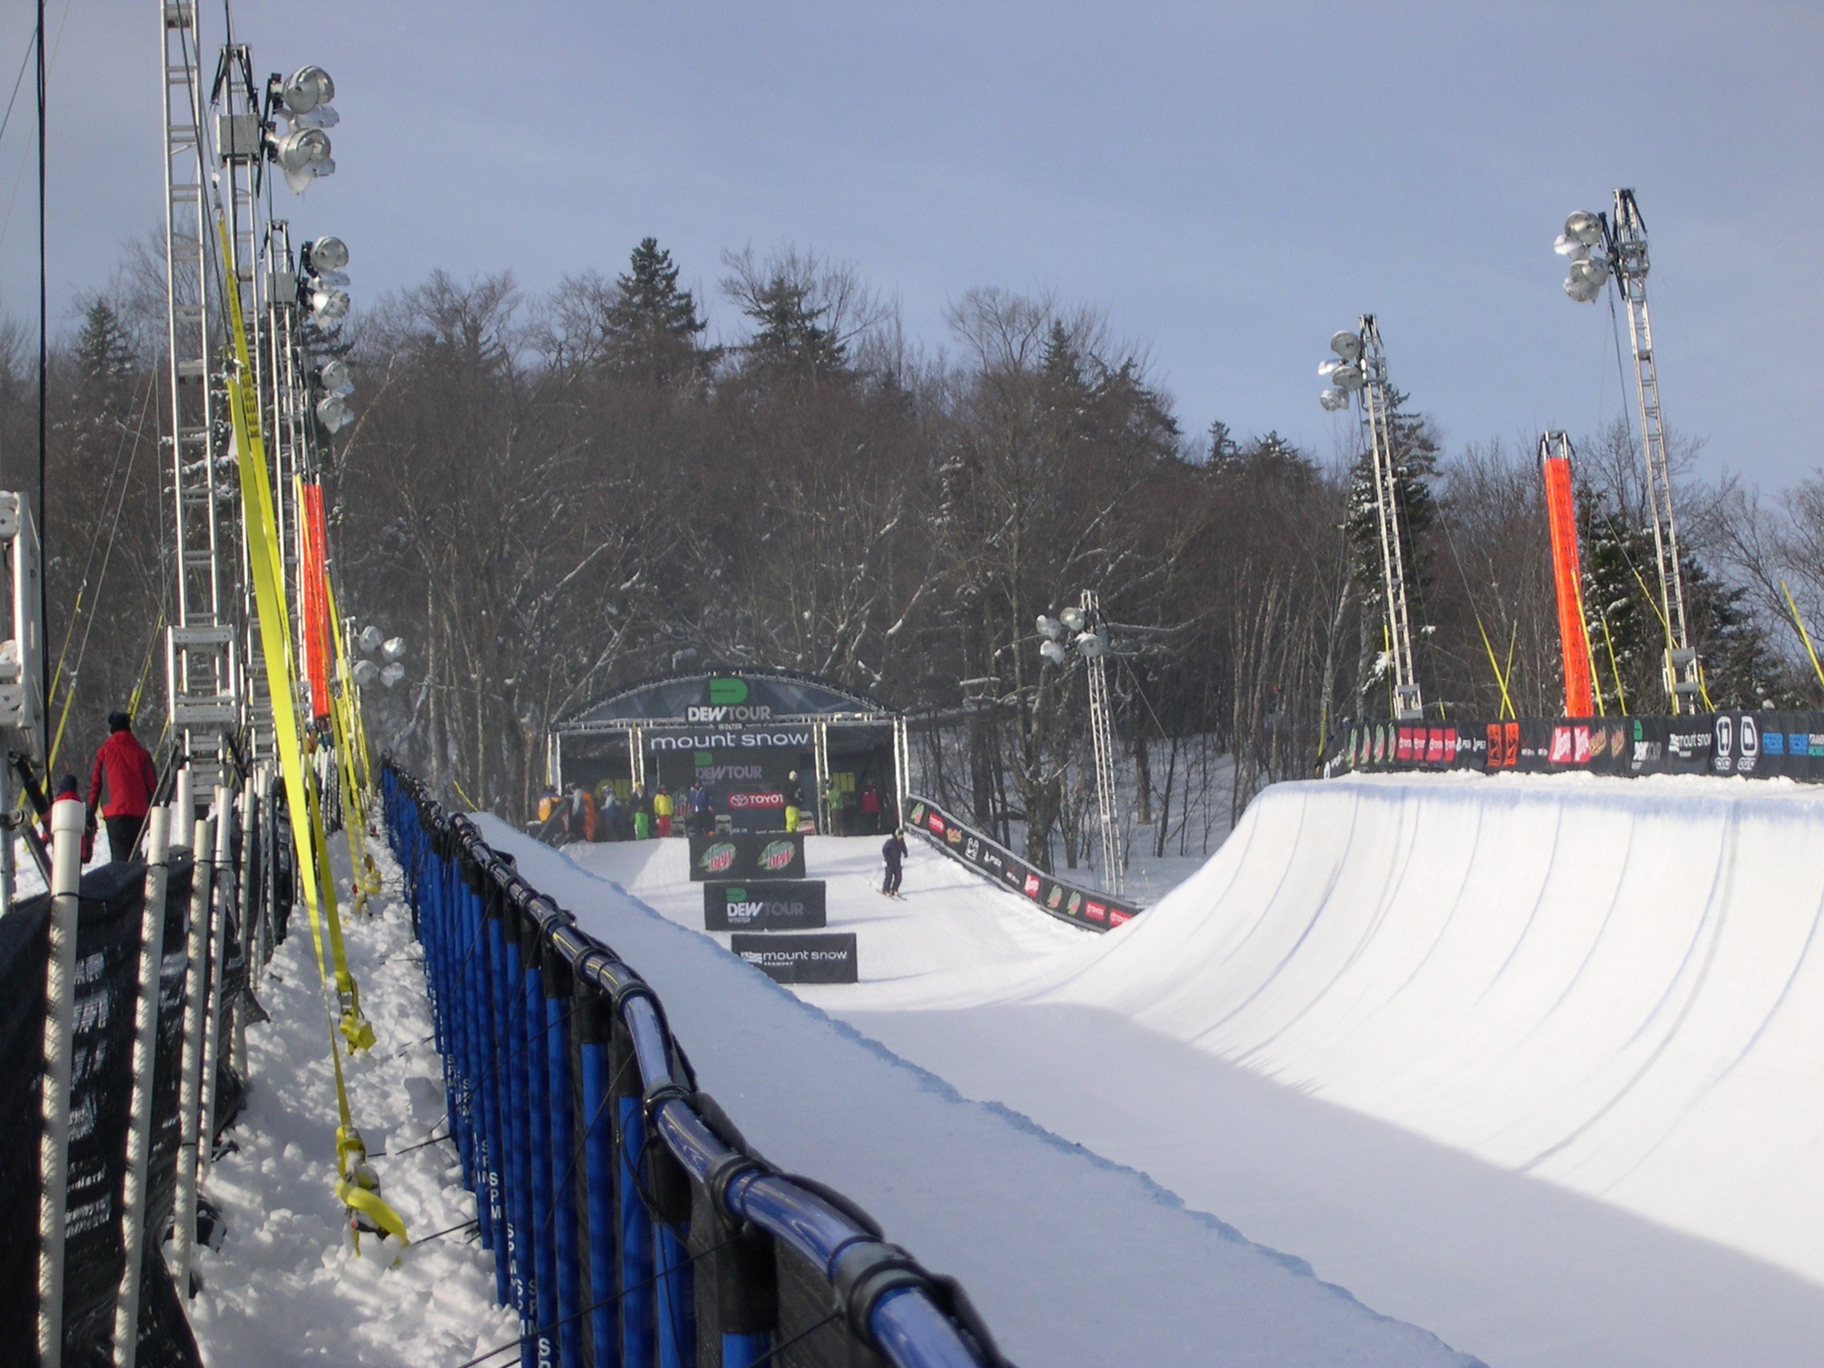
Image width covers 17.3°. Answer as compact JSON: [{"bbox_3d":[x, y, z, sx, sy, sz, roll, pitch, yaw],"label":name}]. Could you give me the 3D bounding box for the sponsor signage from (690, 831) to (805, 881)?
[{"bbox_3d":[-4.384,4.612,160.000,3.050,1.200,0.100,-3,-16,-5],"label":"sponsor signage"}]

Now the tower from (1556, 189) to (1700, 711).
[{"bbox_3d":[10.956,-3.076,91.000,1.500,9.300,1.500,-7,-16,10],"label":"tower"}]

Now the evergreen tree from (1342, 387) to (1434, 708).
[{"bbox_3d":[13.086,-2.479,162.000,3.000,11.500,3.000,-4,-15,0],"label":"evergreen tree"}]

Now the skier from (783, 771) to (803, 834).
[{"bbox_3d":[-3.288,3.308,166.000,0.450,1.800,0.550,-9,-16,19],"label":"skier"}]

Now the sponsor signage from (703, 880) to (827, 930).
[{"bbox_3d":[-3.623,5.479,149.000,3.000,1.210,0.060,-2,-5,-5],"label":"sponsor signage"}]

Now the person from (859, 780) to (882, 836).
[{"bbox_3d":[-1.135,3.425,165.000,0.600,1.750,0.400,-2,-17,-5],"label":"person"}]

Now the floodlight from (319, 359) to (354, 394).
[{"bbox_3d":[-10.734,-5.739,112.000,0.500,0.530,0.530,20,-25,-23],"label":"floodlight"}]

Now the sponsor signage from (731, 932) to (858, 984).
[{"bbox_3d":[-2.782,6.530,143.000,3.000,1.210,0.060,-2,-5,-5],"label":"sponsor signage"}]

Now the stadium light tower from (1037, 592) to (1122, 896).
[{"bbox_3d":[4.330,1.785,149.000,1.700,8.600,1.400,-2,-17,-5],"label":"stadium light tower"}]

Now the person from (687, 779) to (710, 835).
[{"bbox_3d":[-5.852,3.445,165.000,0.620,1.750,0.400,-2,-17,-5],"label":"person"}]

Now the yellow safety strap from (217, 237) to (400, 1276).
[{"bbox_3d":[-2.442,-0.378,23.000,0.200,0.200,13.680,-6,17,-7],"label":"yellow safety strap"}]

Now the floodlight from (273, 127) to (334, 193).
[{"bbox_3d":[-6.787,-5.841,67.000,0.550,0.650,0.600,20,-25,-23],"label":"floodlight"}]

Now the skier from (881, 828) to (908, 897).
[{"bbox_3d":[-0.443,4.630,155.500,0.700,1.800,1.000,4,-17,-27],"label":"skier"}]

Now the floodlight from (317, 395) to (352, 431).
[{"bbox_3d":[-12.039,-5.634,125.000,0.660,0.600,0.570,-7,-17,11],"label":"floodlight"}]

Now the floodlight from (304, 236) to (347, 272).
[{"bbox_3d":[-9.446,-6.938,97.000,0.650,0.590,0.570,-7,-17,11],"label":"floodlight"}]

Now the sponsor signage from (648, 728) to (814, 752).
[{"bbox_3d":[-4.960,1.517,164.000,4.500,0.580,0.080,-2,-17,-5],"label":"sponsor signage"}]

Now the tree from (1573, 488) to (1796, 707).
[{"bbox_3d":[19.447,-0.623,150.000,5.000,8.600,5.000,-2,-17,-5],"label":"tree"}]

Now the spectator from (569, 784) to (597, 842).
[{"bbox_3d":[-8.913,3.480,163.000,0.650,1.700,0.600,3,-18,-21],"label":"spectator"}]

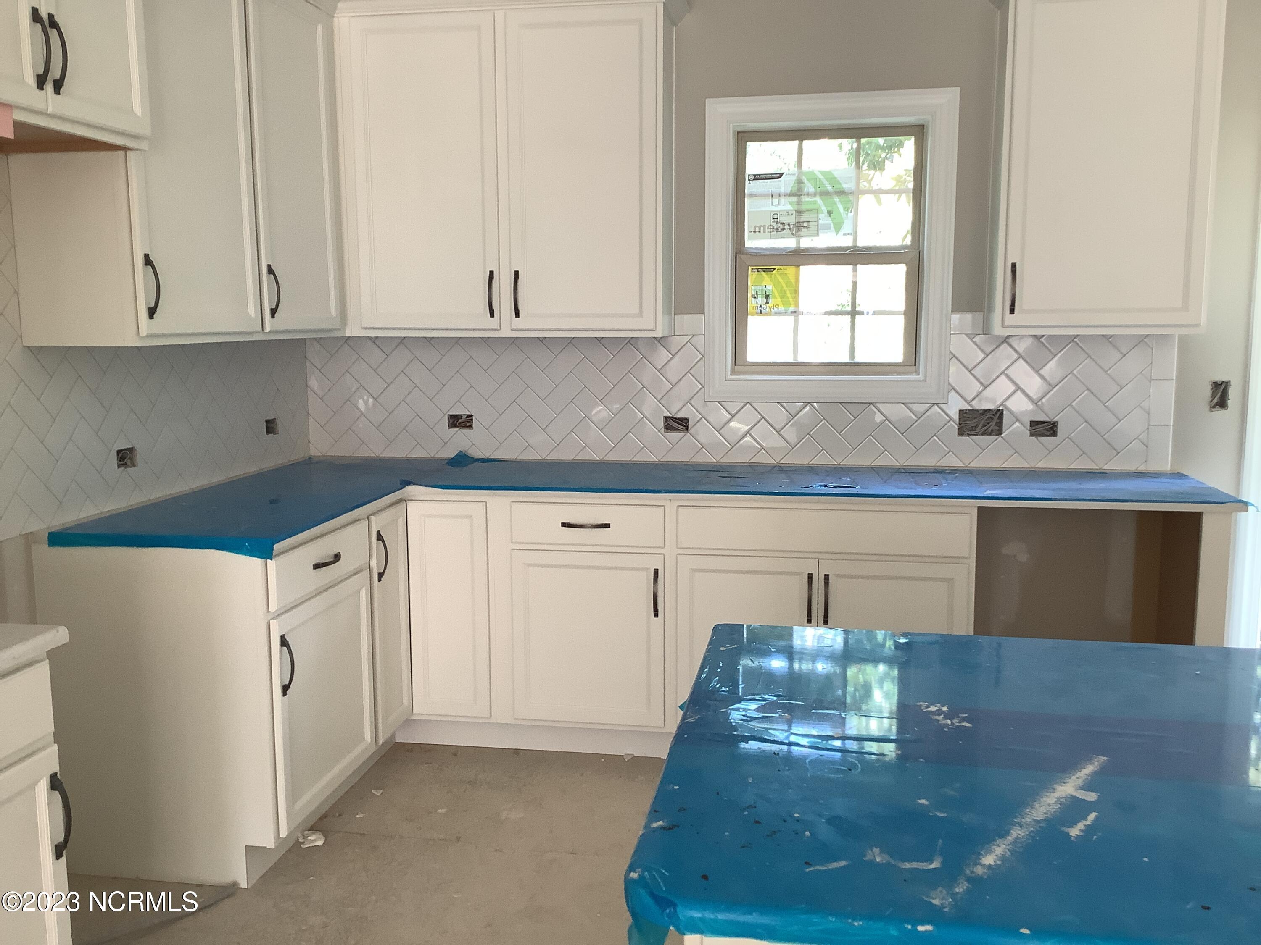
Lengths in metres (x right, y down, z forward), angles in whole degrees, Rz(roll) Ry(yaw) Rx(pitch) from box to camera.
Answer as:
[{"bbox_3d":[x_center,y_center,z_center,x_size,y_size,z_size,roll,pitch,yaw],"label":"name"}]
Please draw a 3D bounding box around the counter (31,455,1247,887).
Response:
[{"bbox_3d":[0.179,0.527,3.385,3.135,0.908,1.557,1,8,10],"label":"counter"}]

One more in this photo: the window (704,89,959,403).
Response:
[{"bbox_3d":[0.690,-0.773,3.951,0.847,1.048,0.125,1,8,10],"label":"window"}]

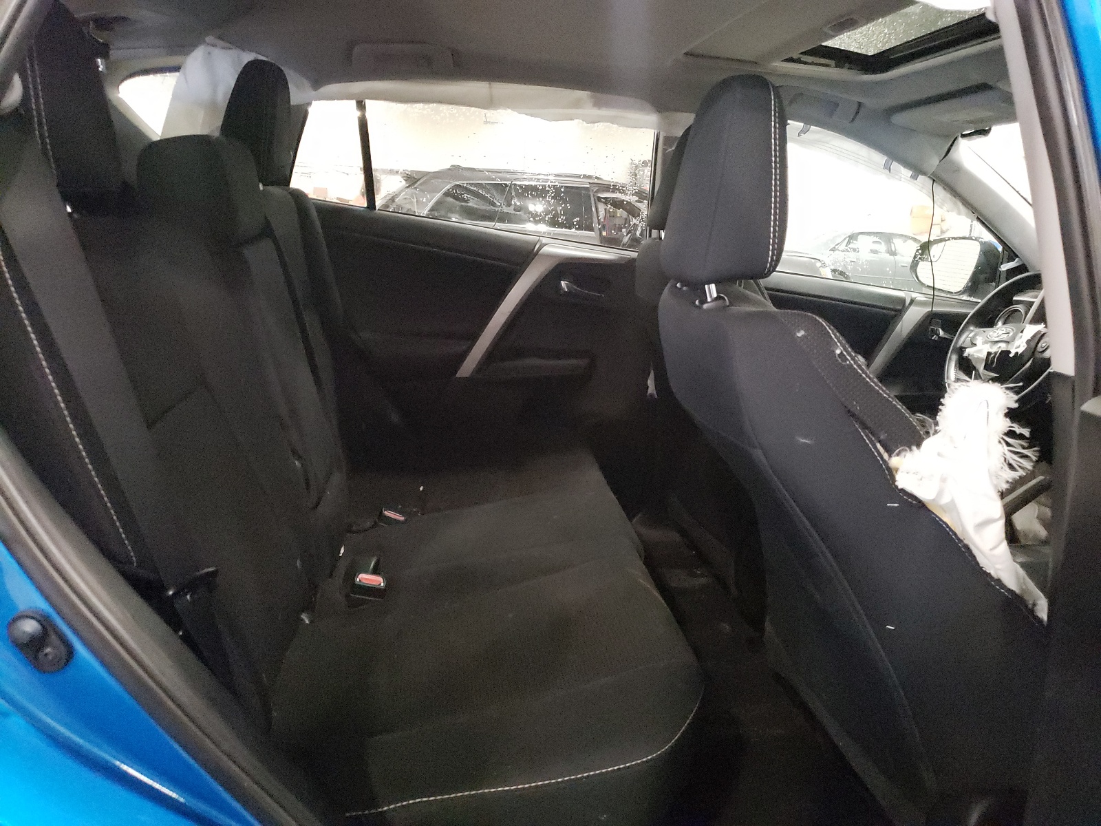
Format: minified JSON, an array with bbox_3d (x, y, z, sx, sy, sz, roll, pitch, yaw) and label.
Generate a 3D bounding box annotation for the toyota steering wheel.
[{"bbox_3d":[1.106,-0.171,1.984,0.130,0.370,0.370,25,11,-13],"label":"toyota steering wheel"}]

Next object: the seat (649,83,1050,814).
[{"bbox_3d":[0.578,0.130,1.224,0.840,1.120,0.530,2,15,-7],"label":"seat"}]

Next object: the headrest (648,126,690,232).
[{"bbox_3d":[0.318,-0.513,1.782,0.135,0.250,0.270,2,15,-7],"label":"headrest"}]

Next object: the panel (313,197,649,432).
[{"bbox_3d":[-0.177,-0.180,2.119,0.920,0.660,0.120,2,15,-7],"label":"panel"}]

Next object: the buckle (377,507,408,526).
[{"bbox_3d":[-0.306,0.201,1.601,0.048,0.055,0.028,13,14,7],"label":"buckle"}]

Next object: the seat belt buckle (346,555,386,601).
[{"bbox_3d":[-0.297,0.271,1.345,0.049,0.068,0.030,2,47,-7],"label":"seat belt buckle"}]

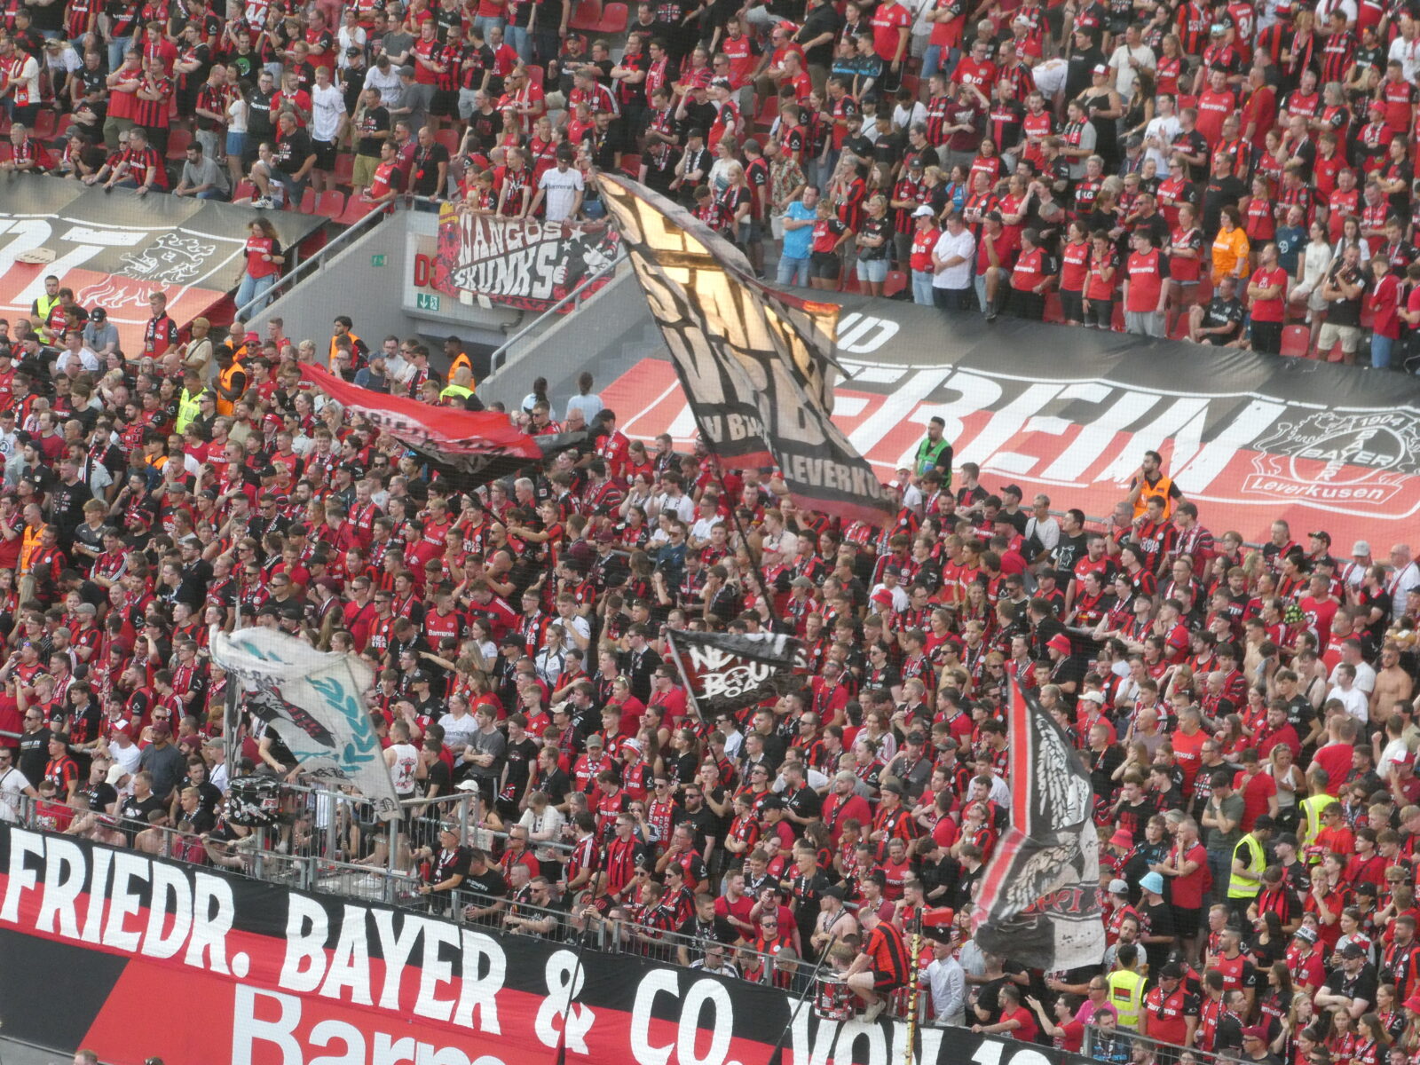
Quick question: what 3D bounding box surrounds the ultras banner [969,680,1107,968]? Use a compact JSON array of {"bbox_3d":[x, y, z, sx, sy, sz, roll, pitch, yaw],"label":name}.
[{"bbox_3d":[3.628,3.200,90.500,1.450,3.250,0.900,3,10,12],"label":"ultras banner"}]

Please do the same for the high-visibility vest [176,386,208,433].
[{"bbox_3d":[-6.907,-1.621,109.500,0.520,0.680,0.300,5,10,22],"label":"high-visibility vest"}]

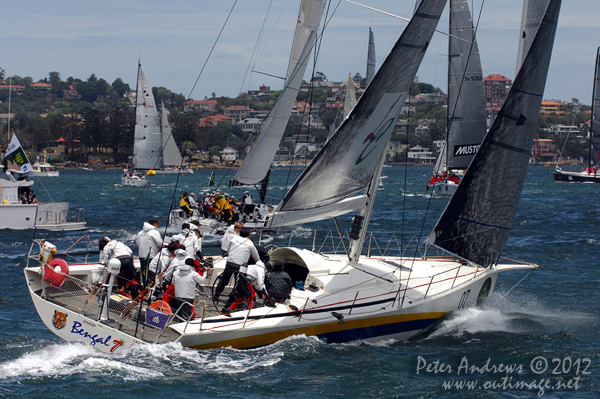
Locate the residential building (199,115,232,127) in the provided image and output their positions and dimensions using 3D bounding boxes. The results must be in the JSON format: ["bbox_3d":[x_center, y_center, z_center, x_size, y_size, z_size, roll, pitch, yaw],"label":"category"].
[{"bbox_3d":[-50.475,-46.467,1780.000,20.000,7.800,13.000,0,1,0],"label":"residential building"}]

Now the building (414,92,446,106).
[{"bbox_3d":[89.467,-68.557,2055.000,21.500,9.500,13.000,0,1,0],"label":"building"}]

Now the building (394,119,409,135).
[{"bbox_3d":[60.951,-43.837,1800.000,10.000,9.400,10.000,0,1,0],"label":"building"}]

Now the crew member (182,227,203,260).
[{"bbox_3d":[-2.249,1.255,62.700,0.530,1.450,0.550,1,1,41],"label":"crew member"}]

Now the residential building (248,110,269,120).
[{"bbox_3d":[-28.108,-57.588,2055.000,14.000,6.800,11.000,0,1,0],"label":"residential building"}]

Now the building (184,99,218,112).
[{"bbox_3d":[-72.458,-69.148,2205.000,25.000,10.000,13.000,0,1,0],"label":"building"}]

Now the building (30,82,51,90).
[{"bbox_3d":[-159.850,-69.433,1850.000,13.000,6.000,11.000,0,1,0],"label":"building"}]

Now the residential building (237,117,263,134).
[{"bbox_3d":[-28.899,-42.911,1750.000,16.000,9.800,12.000,0,1,0],"label":"residential building"}]

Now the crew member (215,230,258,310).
[{"bbox_3d":[-1.208,1.360,57.000,0.650,1.600,0.680,1,1,37],"label":"crew member"}]

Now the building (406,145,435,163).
[{"bbox_3d":[69.191,-25.663,1700.000,16.000,10.000,12.000,0,1,0],"label":"building"}]

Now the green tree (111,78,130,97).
[{"bbox_3d":[-107.790,-66.656,1800.000,11.500,12.500,11.500,0,1,0],"label":"green tree"}]

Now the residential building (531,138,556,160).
[{"bbox_3d":[154.751,-31.776,1905.000,16.500,13.500,13.000,0,1,0],"label":"residential building"}]

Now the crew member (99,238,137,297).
[{"bbox_3d":[-3.734,1.405,61.500,0.780,1.300,0.580,1,1,44],"label":"crew member"}]

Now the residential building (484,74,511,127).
[{"bbox_3d":[129.795,-64.734,1960.000,18.500,34.000,17.000,0,1,0],"label":"residential building"}]

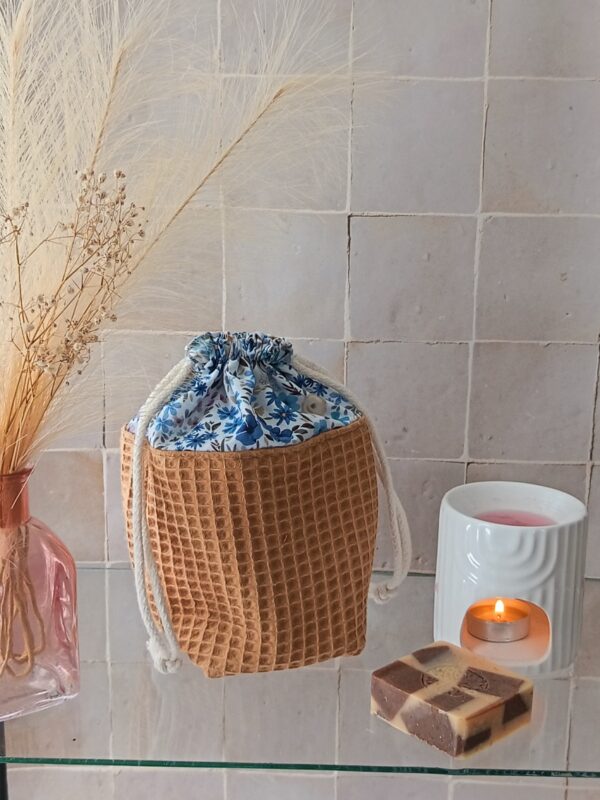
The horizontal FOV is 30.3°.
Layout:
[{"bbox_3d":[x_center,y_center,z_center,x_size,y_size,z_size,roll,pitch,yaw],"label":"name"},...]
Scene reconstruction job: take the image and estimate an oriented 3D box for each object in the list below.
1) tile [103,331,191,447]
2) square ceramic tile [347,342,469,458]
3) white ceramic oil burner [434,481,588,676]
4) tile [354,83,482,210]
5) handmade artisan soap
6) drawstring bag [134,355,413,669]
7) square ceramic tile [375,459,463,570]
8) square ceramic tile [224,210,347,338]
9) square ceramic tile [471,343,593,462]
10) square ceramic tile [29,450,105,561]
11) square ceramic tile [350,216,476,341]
[{"bbox_3d":[-0.114,-0.006,0.930,0.100,0.100,0.010,1,15,3],"label":"tile"},{"bbox_3d":[0.089,-0.001,0.919,0.100,0.100,0.010,1,15,3],"label":"square ceramic tile"},{"bbox_3d":[0.132,0.110,0.703,0.088,0.096,0.088,4,15,11],"label":"white ceramic oil burner"},{"bbox_3d":[0.092,-0.198,0.867,0.100,0.100,0.010,1,15,3],"label":"tile"},{"bbox_3d":[0.086,0.168,0.628,0.063,0.023,0.067,-13,20,-42],"label":"handmade artisan soap"},{"bbox_3d":[-0.020,0.057,0.713,0.165,0.192,0.105,-5,16,-20],"label":"drawstring bag"},{"bbox_3d":[0.088,0.097,0.946,0.100,0.100,0.010,1,15,3],"label":"square ceramic tile"},{"bbox_3d":[-0.011,-0.102,0.898,0.100,0.100,0.010,1,15,3],"label":"square ceramic tile"},{"bbox_3d":[0.191,0.002,0.914,0.100,0.100,0.010,1,15,3],"label":"square ceramic tile"},{"bbox_3d":[-0.217,0.089,0.962,0.100,0.100,0.010,1,15,3],"label":"square ceramic tile"},{"bbox_3d":[0.090,-0.100,0.893,0.100,0.100,0.010,1,15,3],"label":"square ceramic tile"}]

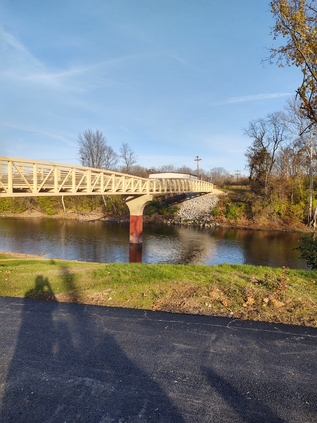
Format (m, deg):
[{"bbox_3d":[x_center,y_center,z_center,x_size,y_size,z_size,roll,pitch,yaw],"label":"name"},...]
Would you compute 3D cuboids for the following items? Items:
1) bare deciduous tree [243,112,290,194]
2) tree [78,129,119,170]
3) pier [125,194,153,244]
[{"bbox_3d":[24.230,-13.130,74.000,10.000,19.000,9.000,2,4,17],"label":"bare deciduous tree"},{"bbox_3d":[-20.920,-18.660,115.000,13.500,20.500,12.500,0,4,-10],"label":"tree"},{"bbox_3d":[-2.550,1.010,42.500,3.500,6.400,1.350,2,4,22],"label":"pier"}]

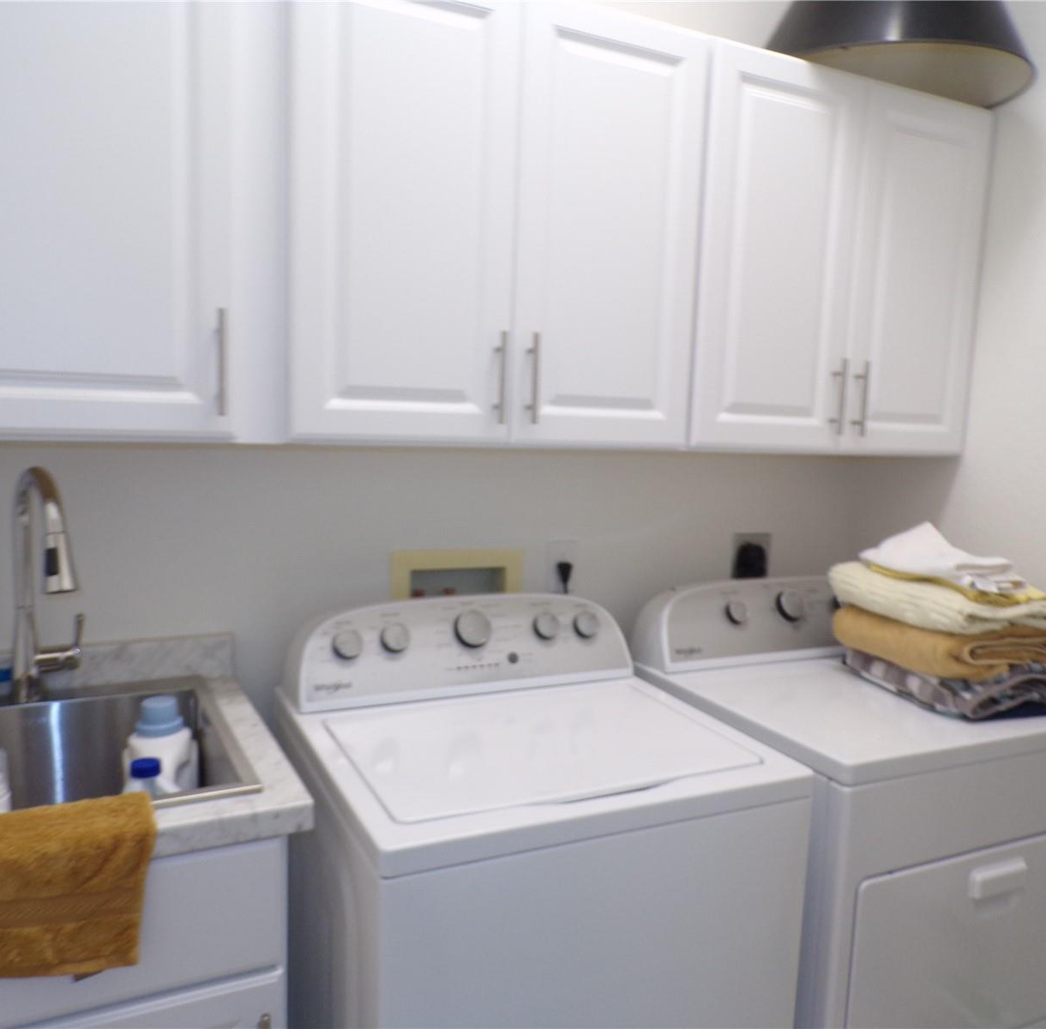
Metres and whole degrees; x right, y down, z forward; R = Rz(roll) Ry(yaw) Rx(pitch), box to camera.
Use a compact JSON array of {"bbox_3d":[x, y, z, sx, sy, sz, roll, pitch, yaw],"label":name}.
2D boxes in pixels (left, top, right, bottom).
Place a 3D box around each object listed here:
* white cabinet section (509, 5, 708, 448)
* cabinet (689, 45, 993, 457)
[{"bbox_3d":[0.097,-0.519,1.871,0.383,0.762,0.310,-1,7,-25],"label":"white cabinet section"},{"bbox_3d":[0.605,-0.523,2.097,0.762,0.757,0.335,-1,7,-26],"label":"cabinet"}]

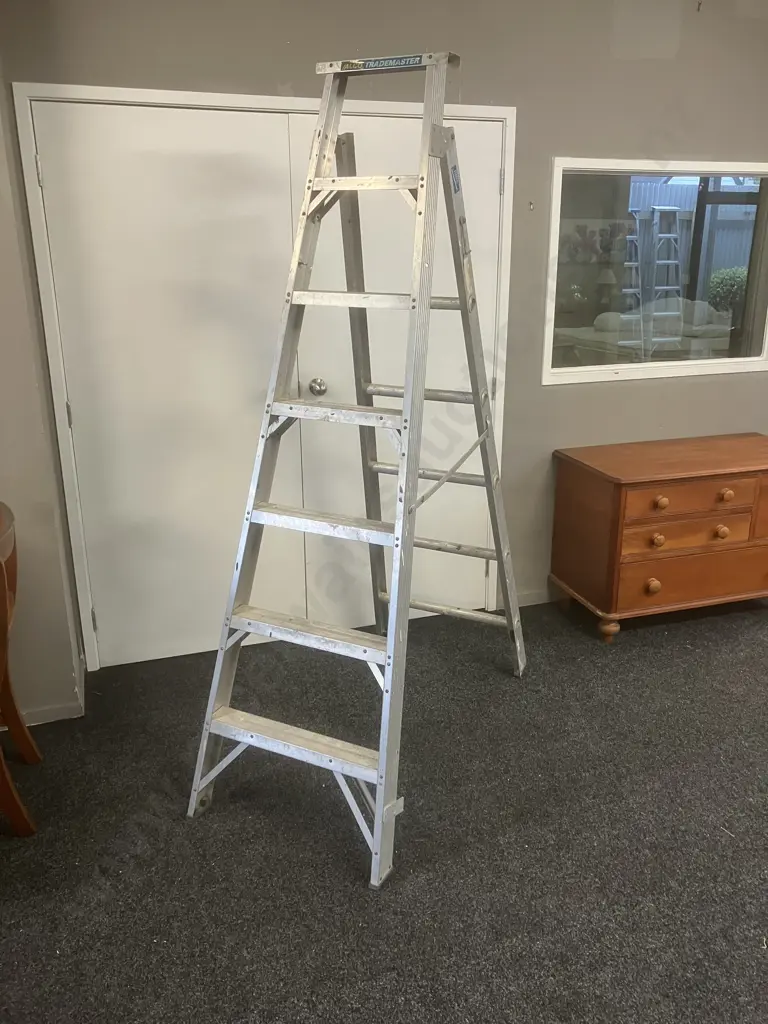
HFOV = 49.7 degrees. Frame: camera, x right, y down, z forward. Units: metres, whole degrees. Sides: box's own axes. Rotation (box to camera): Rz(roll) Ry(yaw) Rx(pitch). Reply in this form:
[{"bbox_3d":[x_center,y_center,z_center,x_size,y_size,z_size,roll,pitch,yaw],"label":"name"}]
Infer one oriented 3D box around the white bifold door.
[{"bbox_3d":[-0.332,-0.430,3.159,1.640,1.990,0.045,-6,19,-18],"label":"white bifold door"}]

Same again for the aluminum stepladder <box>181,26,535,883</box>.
[{"bbox_3d":[-0.010,-0.223,2.473,0.634,2.030,1.285,9,20,25],"label":"aluminum stepladder"}]

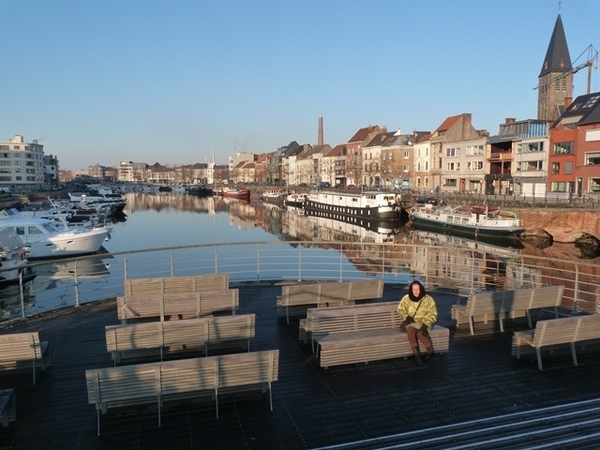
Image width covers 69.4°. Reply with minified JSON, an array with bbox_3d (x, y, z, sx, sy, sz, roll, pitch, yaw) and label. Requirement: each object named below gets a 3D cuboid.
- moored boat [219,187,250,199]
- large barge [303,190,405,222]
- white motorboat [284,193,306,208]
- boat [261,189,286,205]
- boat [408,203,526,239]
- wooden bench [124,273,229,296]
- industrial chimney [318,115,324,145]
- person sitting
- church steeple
[{"bbox_3d":[-25.222,-13.517,179.047,4.400,3.200,17.500,-5,7,-38],"label":"moored boat"},{"bbox_3d":[9.327,-4.593,85.014,5.100,4.400,37.200,-2,6,-19],"label":"large barge"},{"bbox_3d":[0.462,-6.854,115.268,3.900,2.800,13.800,-2,6,-19],"label":"white motorboat"},{"bbox_3d":[-6.815,-9.016,132.641,4.200,3.600,19.500,-2,6,-19],"label":"boat"},{"bbox_3d":[21.124,-1.115,56.144,4.200,3.300,19.200,-2,6,-19],"label":"boat"},{"bbox_3d":[-2.887,1.560,10.347,2.300,0.810,0.690,-2,6,-15],"label":"wooden bench"},{"bbox_3d":[11.050,-38.956,227.231,3.100,36.707,3.100,0,6,0],"label":"industrial chimney"},{"bbox_3d":[1.974,1.624,7.387,0.620,1.280,0.760,-1,6,-13],"label":"person sitting"},{"bbox_3d":[75.400,-36.363,128.851,6.800,51.379,6.800,0,6,2],"label":"church steeple"}]

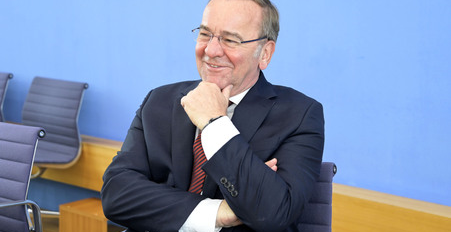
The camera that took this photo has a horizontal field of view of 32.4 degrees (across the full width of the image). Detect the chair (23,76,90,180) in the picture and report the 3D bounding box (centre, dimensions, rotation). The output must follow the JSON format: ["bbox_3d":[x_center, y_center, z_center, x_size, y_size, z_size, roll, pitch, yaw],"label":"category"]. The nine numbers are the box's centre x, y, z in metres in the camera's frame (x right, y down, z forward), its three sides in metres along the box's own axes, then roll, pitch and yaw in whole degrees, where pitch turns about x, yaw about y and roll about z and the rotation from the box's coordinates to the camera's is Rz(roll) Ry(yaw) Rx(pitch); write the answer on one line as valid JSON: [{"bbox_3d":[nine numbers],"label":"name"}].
[{"bbox_3d":[-1.153,0.225,4.278,0.550,0.870,0.580,9,7,39],"label":"chair"}]

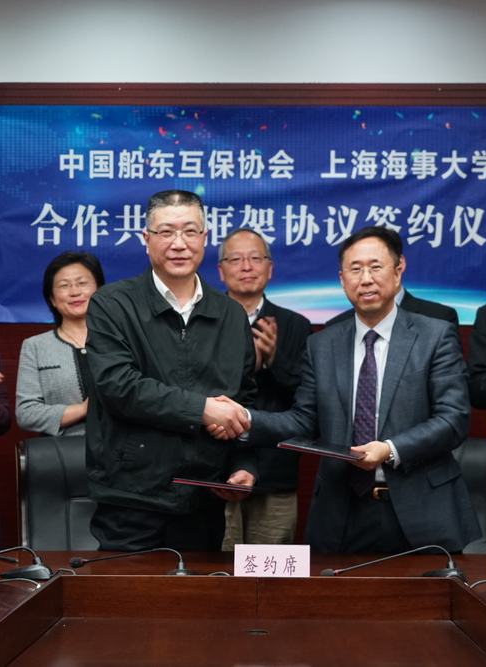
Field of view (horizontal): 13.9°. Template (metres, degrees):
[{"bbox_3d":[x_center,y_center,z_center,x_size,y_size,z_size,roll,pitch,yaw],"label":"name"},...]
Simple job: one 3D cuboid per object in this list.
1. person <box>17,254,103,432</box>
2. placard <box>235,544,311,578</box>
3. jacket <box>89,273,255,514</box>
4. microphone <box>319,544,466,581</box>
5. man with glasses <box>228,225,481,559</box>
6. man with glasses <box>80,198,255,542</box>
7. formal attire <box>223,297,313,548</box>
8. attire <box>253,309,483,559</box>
[{"bbox_3d":[-0.537,0.545,6.450,0.440,1.620,0.340,0,0,-14],"label":"person"},{"bbox_3d":[0.073,0.587,5.120,0.195,0.092,0.075,0,0,0],"label":"placard"},{"bbox_3d":[-0.200,0.162,5.570,0.480,0.690,0.380,0,0,-12],"label":"jacket"},{"bbox_3d":[0.361,0.547,4.800,0.353,0.095,0.120,0,0,3],"label":"microphone"},{"bbox_3d":[0.320,0.535,5.570,0.660,1.670,0.480,0,0,14],"label":"man with glasses"},{"bbox_3d":[-0.200,0.485,5.570,0.500,1.770,0.420,0,0,-12],"label":"man with glasses"},{"bbox_3d":[0.035,0.600,6.720,0.460,1.460,0.360,0,0,-6],"label":"formal attire"},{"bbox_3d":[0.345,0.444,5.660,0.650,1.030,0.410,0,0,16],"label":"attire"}]

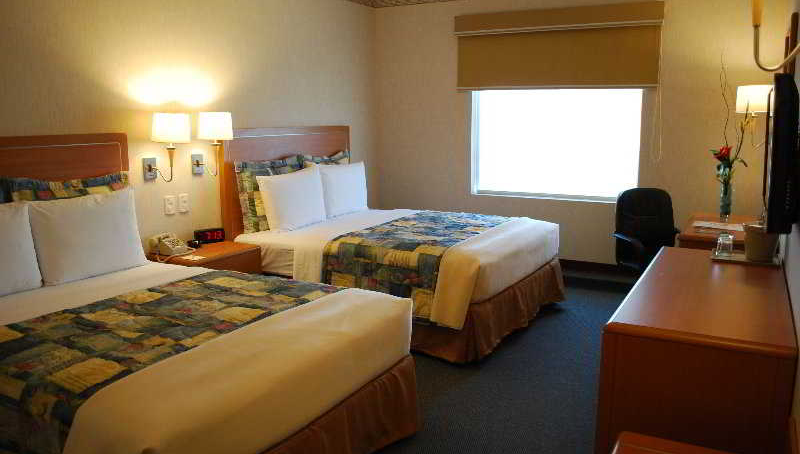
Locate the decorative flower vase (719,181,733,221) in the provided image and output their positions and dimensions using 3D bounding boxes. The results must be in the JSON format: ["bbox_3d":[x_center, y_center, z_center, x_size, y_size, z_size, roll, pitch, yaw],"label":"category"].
[{"bbox_3d":[2.166,-0.180,3.958,0.085,0.275,0.085,7,13,30],"label":"decorative flower vase"}]

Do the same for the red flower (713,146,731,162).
[{"bbox_3d":[2.217,-0.507,4.144,0.115,0.110,0.115,7,13,31],"label":"red flower"}]

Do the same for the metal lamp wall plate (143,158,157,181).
[{"bbox_3d":[-1.479,-0.339,3.567,0.020,0.136,0.088,7,13,30],"label":"metal lamp wall plate"}]

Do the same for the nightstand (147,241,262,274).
[{"bbox_3d":[-1.233,0.410,3.700,0.470,0.545,0.585,7,13,30],"label":"nightstand"}]

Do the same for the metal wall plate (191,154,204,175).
[{"bbox_3d":[-1.356,-0.421,4.055,0.030,0.135,0.088,7,13,31],"label":"metal wall plate"}]

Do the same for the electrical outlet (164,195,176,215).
[{"bbox_3d":[-1.487,-0.141,3.906,0.016,0.120,0.074,7,13,31],"label":"electrical outlet"}]

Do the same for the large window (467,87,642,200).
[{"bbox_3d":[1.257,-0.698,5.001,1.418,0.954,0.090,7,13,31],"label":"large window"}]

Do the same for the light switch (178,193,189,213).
[{"bbox_3d":[-1.431,-0.156,3.997,0.016,0.120,0.074,7,13,31],"label":"light switch"}]

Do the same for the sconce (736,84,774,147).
[{"bbox_3d":[2.209,-0.668,3.699,0.280,0.400,0.225,7,13,30],"label":"sconce"}]

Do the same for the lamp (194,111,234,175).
[{"bbox_3d":[-1.176,-0.526,3.789,0.280,0.395,0.225,7,13,30],"label":"lamp"}]

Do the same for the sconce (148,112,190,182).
[{"bbox_3d":[-1.421,-0.483,3.643,0.325,0.425,0.225,7,13,31],"label":"sconce"}]

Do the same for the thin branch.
[{"bbox_3d":[2.216,-0.857,4.103,0.105,0.630,0.095,7,13,31],"label":"thin branch"}]

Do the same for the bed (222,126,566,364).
[{"bbox_3d":[-0.005,-0.055,4.420,2.039,1.297,1.516,7,13,31],"label":"bed"}]

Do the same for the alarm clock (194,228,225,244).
[{"bbox_3d":[-1.240,0.056,3.883,0.195,0.080,0.080,-8,14,-37],"label":"alarm clock"}]

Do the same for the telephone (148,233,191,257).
[{"bbox_3d":[-1.435,0.109,3.735,0.195,0.105,0.190,4,11,18],"label":"telephone"}]

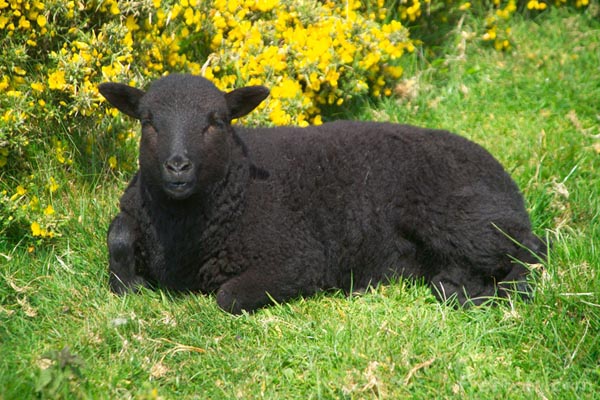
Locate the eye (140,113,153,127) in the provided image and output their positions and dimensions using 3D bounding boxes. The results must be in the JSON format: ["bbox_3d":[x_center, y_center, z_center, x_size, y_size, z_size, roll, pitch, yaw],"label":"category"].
[{"bbox_3d":[-0.236,-0.123,4.340,0.013,0.022,0.023,-12,18,-41],"label":"eye"}]

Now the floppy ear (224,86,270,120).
[{"bbox_3d":[-0.081,-0.149,4.380,0.072,0.051,0.032,-2,14,-10],"label":"floppy ear"}]

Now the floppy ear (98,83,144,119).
[{"bbox_3d":[-0.276,-0.154,4.380,0.072,0.053,0.032,2,14,10],"label":"floppy ear"}]

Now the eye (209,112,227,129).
[{"bbox_3d":[-0.126,-0.122,4.340,0.026,0.024,0.014,-12,18,-41],"label":"eye"}]

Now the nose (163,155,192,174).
[{"bbox_3d":[-0.182,-0.053,4.240,0.043,0.031,0.028,1,14,4],"label":"nose"}]

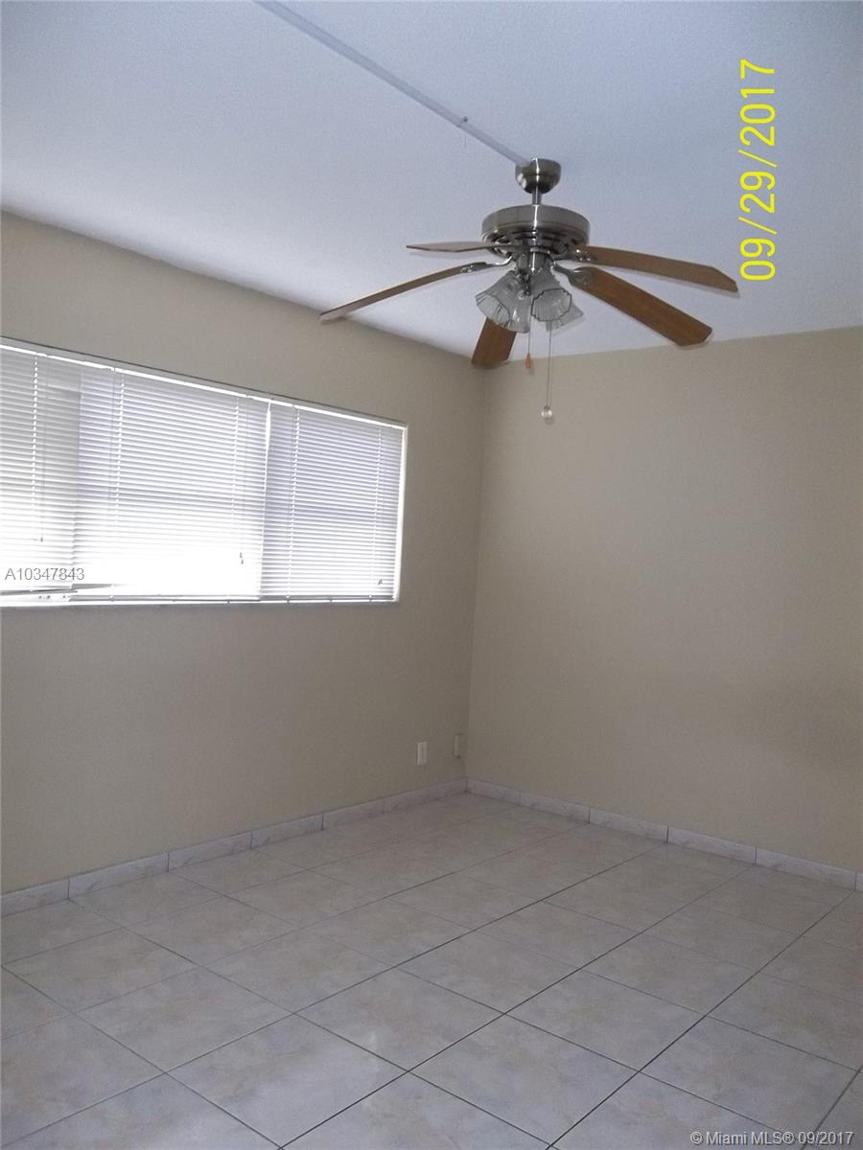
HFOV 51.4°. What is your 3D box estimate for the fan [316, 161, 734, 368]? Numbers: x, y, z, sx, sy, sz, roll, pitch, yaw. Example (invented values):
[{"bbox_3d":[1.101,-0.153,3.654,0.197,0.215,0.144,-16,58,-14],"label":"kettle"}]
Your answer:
[{"bbox_3d":[0.303,-0.957,2.695,1.240,0.490,1.190,3,0,-8],"label":"fan"}]

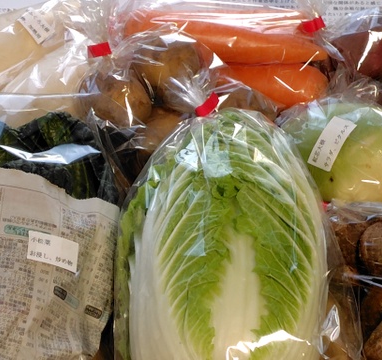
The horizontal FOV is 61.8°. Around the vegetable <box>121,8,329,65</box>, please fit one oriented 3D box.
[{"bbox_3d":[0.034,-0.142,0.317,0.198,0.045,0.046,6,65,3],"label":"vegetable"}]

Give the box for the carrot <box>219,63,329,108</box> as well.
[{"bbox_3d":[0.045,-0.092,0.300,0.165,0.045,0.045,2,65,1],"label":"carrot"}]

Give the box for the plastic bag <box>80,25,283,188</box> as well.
[{"bbox_3d":[-0.008,-0.066,0.270,0.152,0.080,0.125,0,65,0],"label":"plastic bag"}]

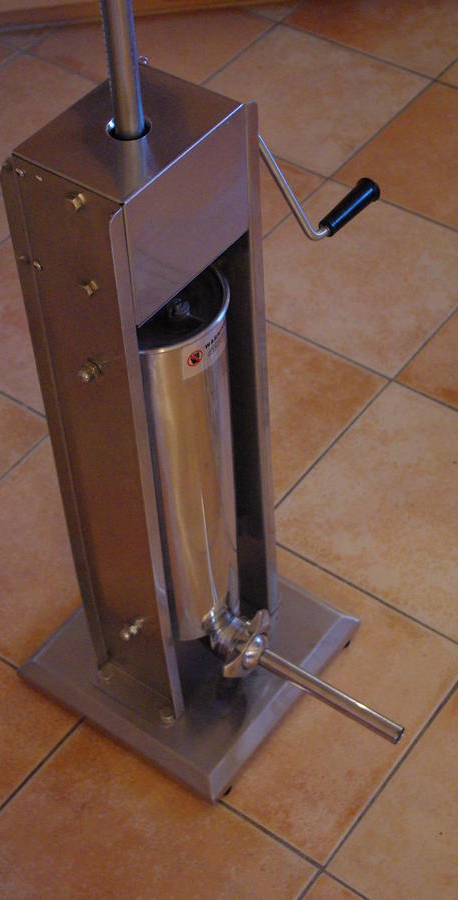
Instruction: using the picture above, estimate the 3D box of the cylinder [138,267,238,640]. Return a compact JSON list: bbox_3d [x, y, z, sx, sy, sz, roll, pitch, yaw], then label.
[{"bbox_3d":[-0.062,0.013,1.483,0.142,0.468,0.142,-2,48,2],"label":"cylinder"}]

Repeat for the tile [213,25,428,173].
[{"bbox_3d":[0.132,-0.622,2.524,0.333,0.010,0.333,28,55,25],"label":"tile"}]

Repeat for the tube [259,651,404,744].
[{"bbox_3d":[0.113,0.275,1.594,0.183,0.020,0.020,27,55,26],"label":"tube"}]

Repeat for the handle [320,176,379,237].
[{"bbox_3d":[0.114,-0.230,1.355,0.025,0.025,0.072,28,55,25],"label":"handle"}]

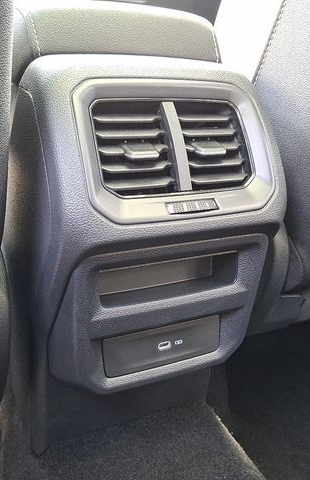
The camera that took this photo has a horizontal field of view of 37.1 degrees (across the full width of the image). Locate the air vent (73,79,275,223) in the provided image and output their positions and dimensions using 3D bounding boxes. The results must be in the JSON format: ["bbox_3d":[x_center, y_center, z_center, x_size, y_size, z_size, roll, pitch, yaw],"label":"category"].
[{"bbox_3d":[0.015,-0.072,0.390,0.163,0.119,0.035,-6,-10,-21],"label":"air vent"}]

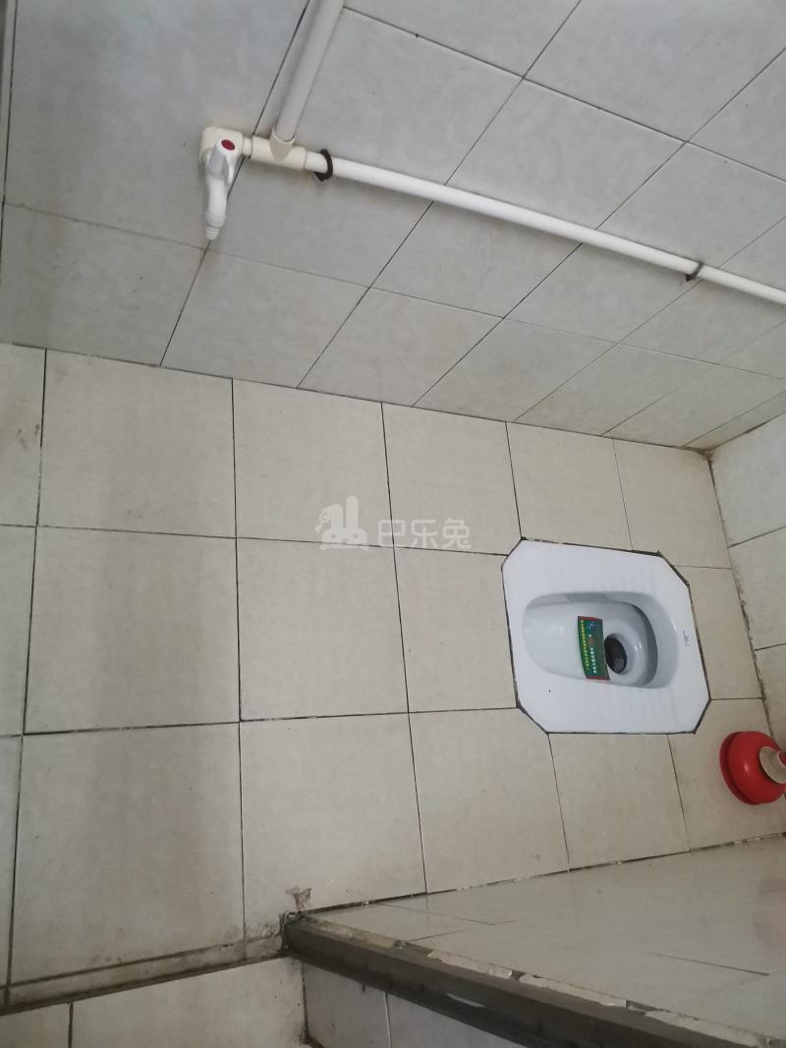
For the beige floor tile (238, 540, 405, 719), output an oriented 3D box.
[{"bbox_3d":[-0.120,0.178,1.340,0.300,0.012,0.300,4,69,-27],"label":"beige floor tile"}]

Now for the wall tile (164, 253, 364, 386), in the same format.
[{"bbox_3d":[-0.216,-0.319,1.273,0.248,0.330,0.012,5,69,-27],"label":"wall tile"}]

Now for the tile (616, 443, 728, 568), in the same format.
[{"bbox_3d":[0.657,-0.046,1.854,0.302,0.010,0.304,4,69,-27],"label":"tile"}]

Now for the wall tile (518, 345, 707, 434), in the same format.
[{"bbox_3d":[0.447,-0.270,1.625,0.248,0.331,0.010,4,69,-27],"label":"wall tile"}]

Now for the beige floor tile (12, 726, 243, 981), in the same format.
[{"bbox_3d":[-0.363,0.441,1.111,0.300,0.012,0.302,5,69,-27],"label":"beige floor tile"}]

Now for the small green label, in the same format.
[{"bbox_3d":[0.429,0.266,1.681,0.072,0.015,0.133,8,68,-34],"label":"small green label"}]

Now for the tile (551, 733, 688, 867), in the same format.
[{"bbox_3d":[0.438,0.522,1.514,0.300,0.012,0.230,5,69,-27],"label":"tile"}]

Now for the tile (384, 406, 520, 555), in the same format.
[{"bbox_3d":[0.121,-0.086,1.574,0.300,0.012,0.300,4,69,-27],"label":"tile"}]

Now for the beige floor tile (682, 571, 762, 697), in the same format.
[{"bbox_3d":[0.737,0.246,1.780,0.190,0.012,0.299,5,69,-27],"label":"beige floor tile"}]

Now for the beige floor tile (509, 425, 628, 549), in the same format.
[{"bbox_3d":[0.385,-0.082,1.724,0.300,0.010,0.271,4,69,-27],"label":"beige floor tile"}]

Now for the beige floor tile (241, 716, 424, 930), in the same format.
[{"bbox_3d":[-0.094,0.469,1.257,0.300,0.010,0.309,4,69,-27],"label":"beige floor tile"}]

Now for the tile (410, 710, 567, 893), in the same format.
[{"bbox_3d":[0.169,0.475,1.386,0.300,0.012,0.284,5,69,-27],"label":"tile"}]

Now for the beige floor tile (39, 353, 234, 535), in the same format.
[{"bbox_3d":[-0.418,-0.129,1.316,0.305,0.010,0.304,4,69,-27],"label":"beige floor tile"}]

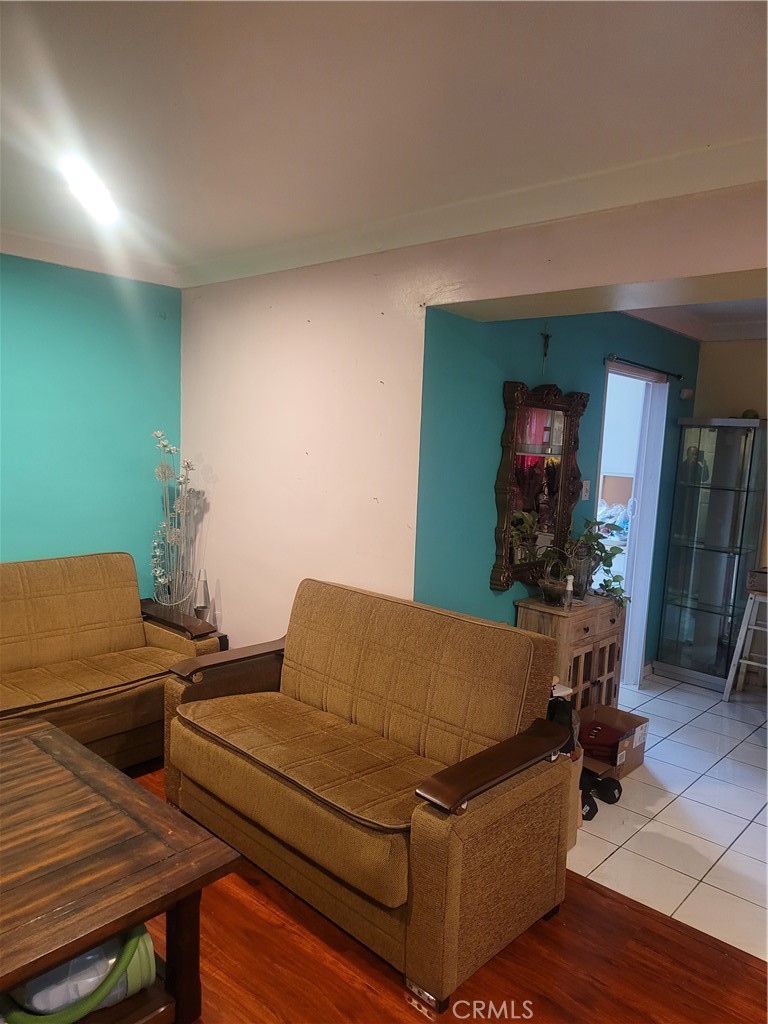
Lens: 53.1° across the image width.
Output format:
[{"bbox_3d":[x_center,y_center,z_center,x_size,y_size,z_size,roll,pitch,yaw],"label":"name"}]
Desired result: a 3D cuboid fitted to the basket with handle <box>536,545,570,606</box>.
[{"bbox_3d":[0.852,0.318,3.811,0.165,0.280,0.165,8,8,41],"label":"basket with handle"}]

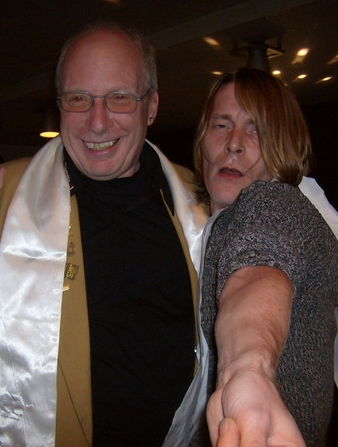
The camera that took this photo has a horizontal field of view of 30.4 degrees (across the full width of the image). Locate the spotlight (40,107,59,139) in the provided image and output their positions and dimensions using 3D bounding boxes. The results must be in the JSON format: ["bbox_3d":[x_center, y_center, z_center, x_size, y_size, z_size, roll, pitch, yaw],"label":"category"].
[{"bbox_3d":[-1.197,-1.024,6.250,0.195,0.280,0.195,1,-3,0],"label":"spotlight"}]

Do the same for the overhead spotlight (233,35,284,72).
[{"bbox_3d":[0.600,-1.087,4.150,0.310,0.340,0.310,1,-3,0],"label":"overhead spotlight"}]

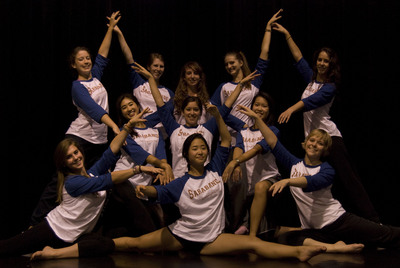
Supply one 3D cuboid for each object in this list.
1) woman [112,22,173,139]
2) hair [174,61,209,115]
[{"bbox_3d":[-0.459,-0.038,4.870,0.580,1.750,0.420,0,2,-7],"label":"woman"},{"bbox_3d":[-0.074,-0.395,5.020,0.295,0.475,0.250,0,2,0],"label":"hair"}]

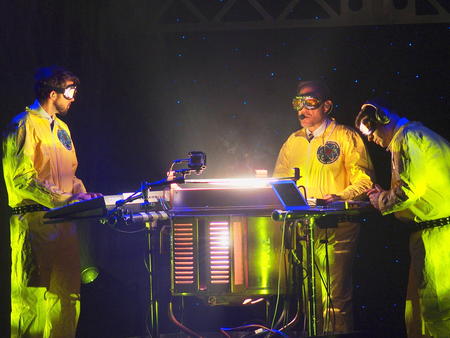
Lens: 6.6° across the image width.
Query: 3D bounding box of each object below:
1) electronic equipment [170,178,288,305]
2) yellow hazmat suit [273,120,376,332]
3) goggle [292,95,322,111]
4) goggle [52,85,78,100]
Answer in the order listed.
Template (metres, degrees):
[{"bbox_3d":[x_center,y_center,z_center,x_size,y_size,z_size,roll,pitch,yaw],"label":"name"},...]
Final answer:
[{"bbox_3d":[0.023,0.368,19.800,0.600,0.640,0.480,-1,-3,0],"label":"electronic equipment"},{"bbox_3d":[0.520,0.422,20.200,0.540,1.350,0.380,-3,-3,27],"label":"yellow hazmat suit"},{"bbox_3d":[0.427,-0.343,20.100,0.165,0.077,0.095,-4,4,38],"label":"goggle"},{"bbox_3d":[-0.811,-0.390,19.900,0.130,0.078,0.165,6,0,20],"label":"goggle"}]

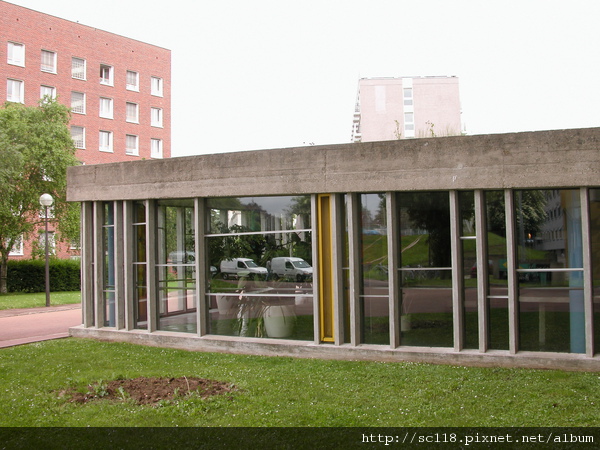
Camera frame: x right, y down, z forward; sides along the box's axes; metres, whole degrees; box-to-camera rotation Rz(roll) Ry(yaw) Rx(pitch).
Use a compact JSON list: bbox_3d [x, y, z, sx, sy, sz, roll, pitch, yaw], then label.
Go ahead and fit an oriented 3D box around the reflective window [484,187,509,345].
[{"bbox_3d":[2.673,0.619,8.214,0.335,2.205,0.120,-3,-3,29],"label":"reflective window"}]

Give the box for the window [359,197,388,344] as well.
[{"bbox_3d":[1.171,0.664,9.206,0.568,2.317,0.100,-3,-3,29],"label":"window"}]

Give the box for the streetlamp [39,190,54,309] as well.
[{"bbox_3d":[-8.716,0.860,20.948,0.470,3.987,0.470,-3,-3,29],"label":"streetlamp"}]

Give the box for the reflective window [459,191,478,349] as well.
[{"bbox_3d":[2.391,0.629,8.451,0.279,2.235,0.100,-3,-3,29],"label":"reflective window"}]

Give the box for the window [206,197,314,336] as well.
[{"bbox_3d":[-0.714,0.712,10.209,2.200,2.395,0.120,-3,-3,29],"label":"window"}]

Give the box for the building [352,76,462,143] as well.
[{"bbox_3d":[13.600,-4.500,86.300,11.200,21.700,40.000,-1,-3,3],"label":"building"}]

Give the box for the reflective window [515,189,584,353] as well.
[{"bbox_3d":[3.272,0.590,7.907,0.894,2.195,0.100,-3,-3,29],"label":"reflective window"}]

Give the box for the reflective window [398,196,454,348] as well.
[{"bbox_3d":[1.843,0.640,8.791,0.887,2.285,0.100,-3,-3,29],"label":"reflective window"}]

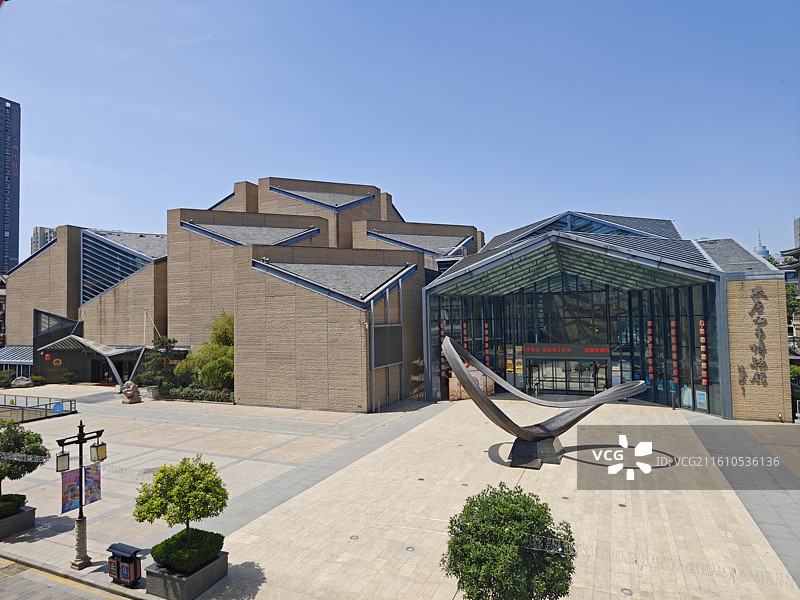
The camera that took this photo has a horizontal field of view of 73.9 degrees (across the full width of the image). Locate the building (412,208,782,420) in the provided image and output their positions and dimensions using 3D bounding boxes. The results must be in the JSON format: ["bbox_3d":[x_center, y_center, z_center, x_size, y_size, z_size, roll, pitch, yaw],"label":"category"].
[{"bbox_3d":[17.199,-0.141,47.837,24.100,16.400,23.000,-2,-2,23],"label":"building"}]

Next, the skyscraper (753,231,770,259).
[{"bbox_3d":[544.402,-40.039,797.681,26.000,132.200,26.000,-2,-2,23],"label":"skyscraper"}]

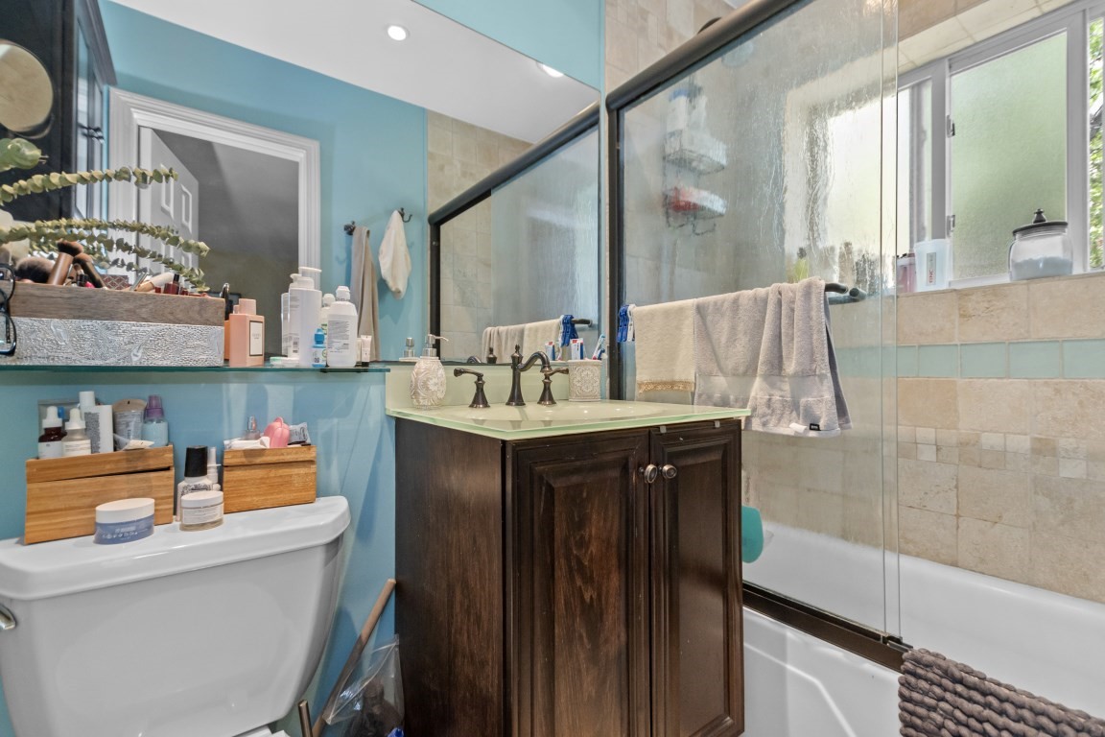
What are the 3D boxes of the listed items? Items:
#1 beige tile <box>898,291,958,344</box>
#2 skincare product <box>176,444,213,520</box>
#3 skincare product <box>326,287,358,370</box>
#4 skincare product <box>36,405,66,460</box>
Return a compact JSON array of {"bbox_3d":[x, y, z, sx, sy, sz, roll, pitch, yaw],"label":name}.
[{"bbox_3d":[1.198,-0.157,1.478,0.012,0.158,0.153,0,-1,-37],"label":"beige tile"},{"bbox_3d":[-0.680,0.218,0.876,0.054,0.135,0.044,0,0,-38],"label":"skincare product"},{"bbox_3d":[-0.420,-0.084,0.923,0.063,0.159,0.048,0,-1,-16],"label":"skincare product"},{"bbox_3d":[-0.854,0.116,0.787,0.033,0.102,0.033,0,0,-43],"label":"skincare product"}]

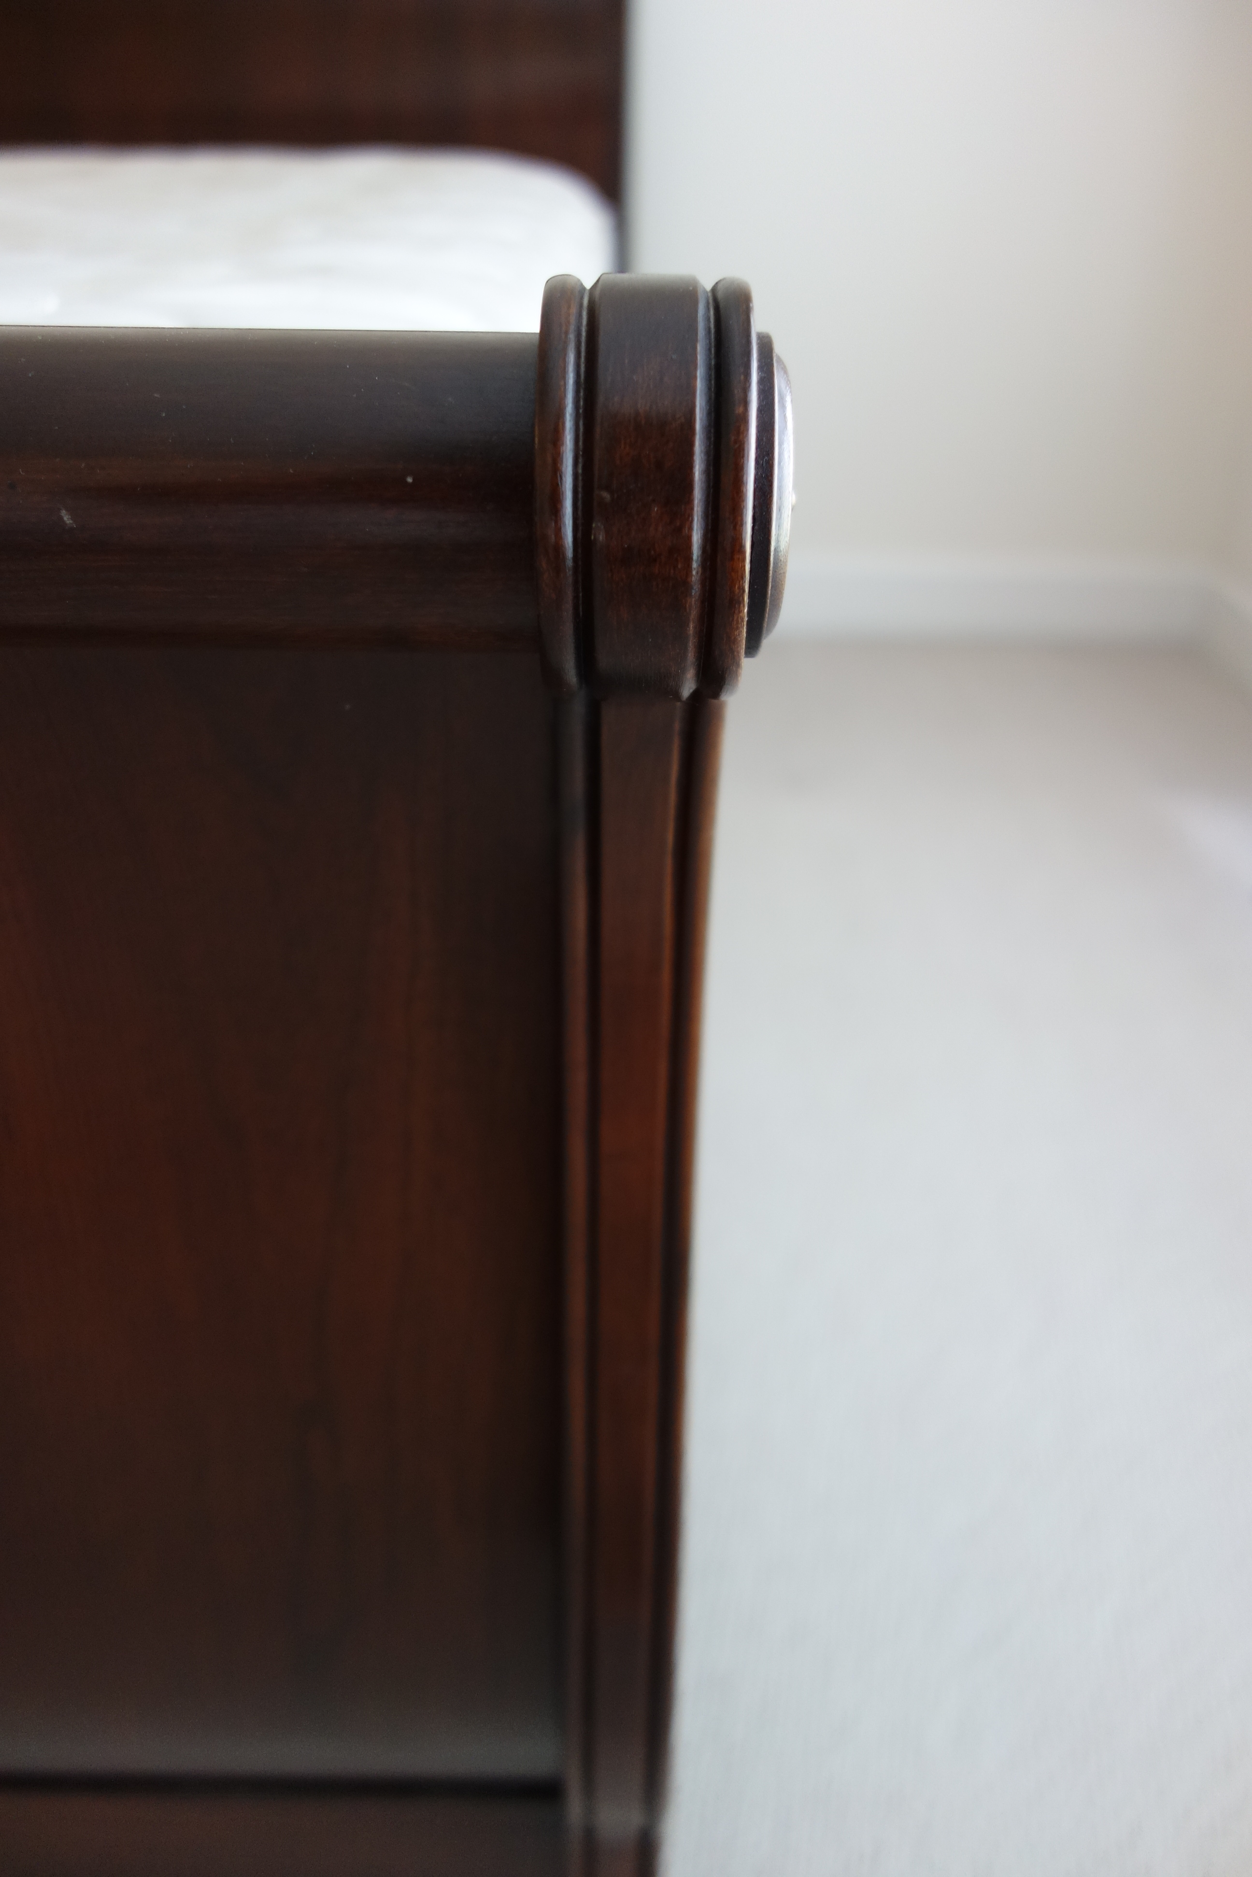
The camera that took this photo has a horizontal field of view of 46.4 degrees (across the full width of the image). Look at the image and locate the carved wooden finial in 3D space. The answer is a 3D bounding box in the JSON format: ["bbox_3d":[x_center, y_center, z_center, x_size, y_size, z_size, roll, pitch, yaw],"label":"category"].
[{"bbox_3d":[0.012,-0.137,0.450,0.072,0.123,0.123,1,31,0],"label":"carved wooden finial"}]

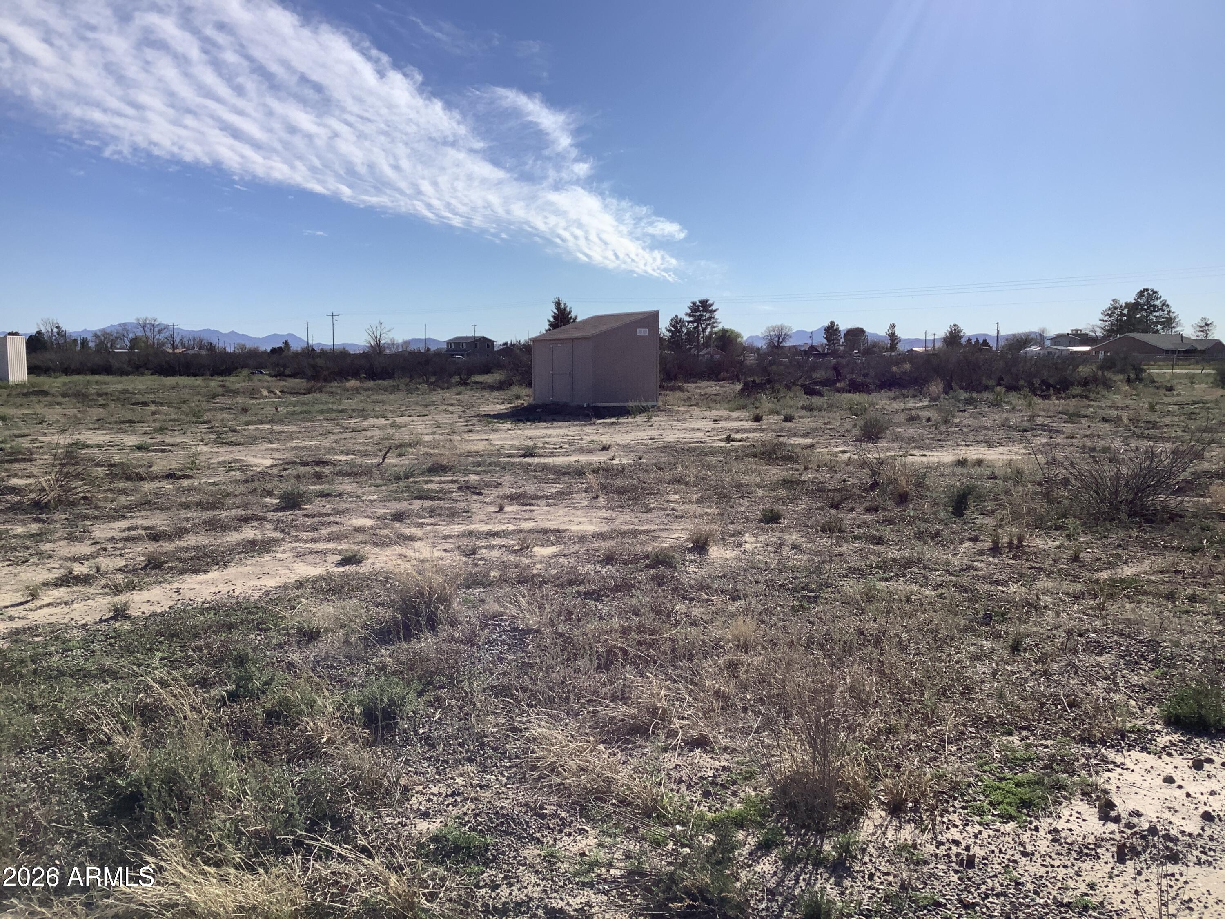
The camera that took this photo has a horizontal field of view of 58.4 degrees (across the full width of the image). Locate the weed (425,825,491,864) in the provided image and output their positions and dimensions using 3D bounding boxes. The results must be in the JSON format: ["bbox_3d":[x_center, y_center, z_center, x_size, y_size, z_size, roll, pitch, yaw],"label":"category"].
[{"bbox_3d":[-0.462,1.157,3.319,0.195,0.060,0.160,0,6,0],"label":"weed"}]

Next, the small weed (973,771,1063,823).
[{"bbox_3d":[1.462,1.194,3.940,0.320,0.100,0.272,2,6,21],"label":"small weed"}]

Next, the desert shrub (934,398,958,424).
[{"bbox_3d":[7.194,-1.028,23.639,0.450,0.510,0.420,0,6,0],"label":"desert shrub"}]

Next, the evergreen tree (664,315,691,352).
[{"bbox_3d":[12.720,-23.945,215.571,5.276,9.165,5.013,0,6,3],"label":"evergreen tree"}]

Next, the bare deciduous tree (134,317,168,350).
[{"bbox_3d":[-98.460,-25.634,233.618,6.900,9.200,6.500,0,6,0],"label":"bare deciduous tree"}]

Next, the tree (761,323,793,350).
[{"bbox_3d":[37.689,-26.995,250.772,7.669,8.420,7.286,1,6,8],"label":"tree"}]

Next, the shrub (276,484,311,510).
[{"bbox_3d":[-3.141,0.367,10.787,0.320,0.200,0.280,0,6,0],"label":"shrub"}]

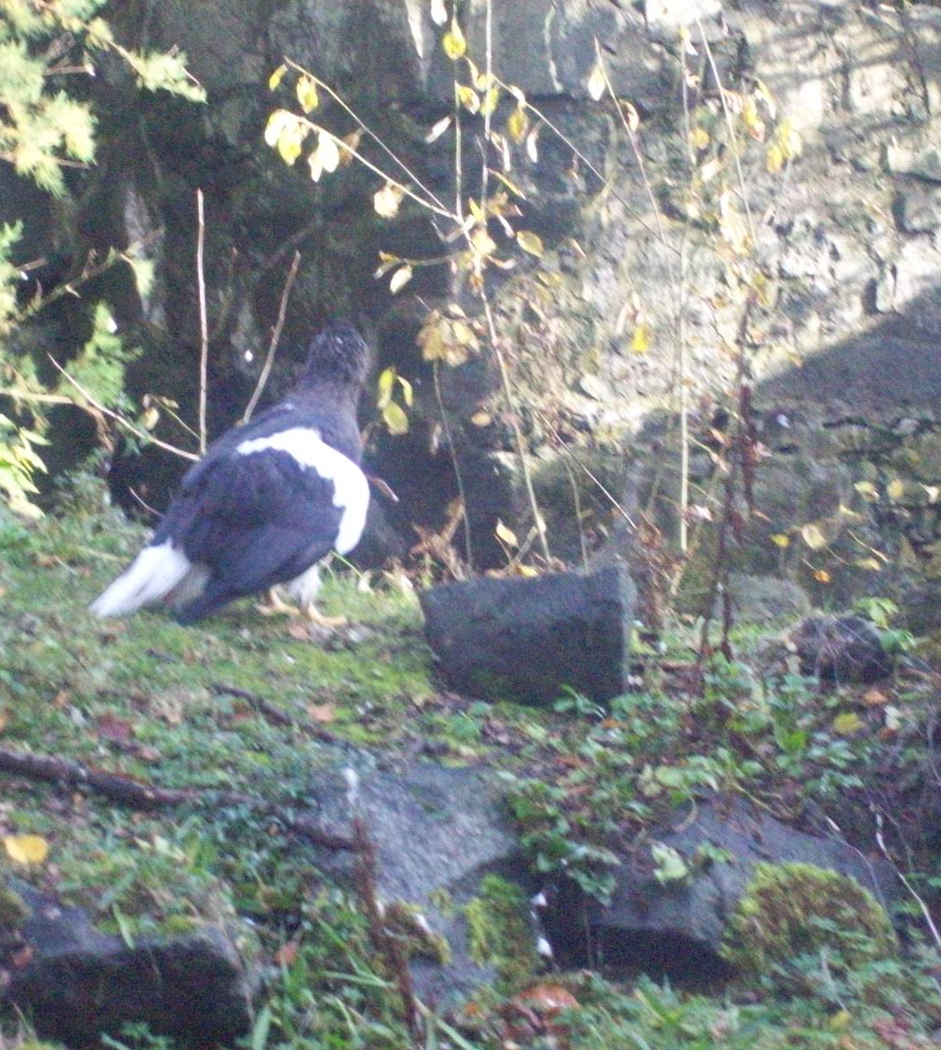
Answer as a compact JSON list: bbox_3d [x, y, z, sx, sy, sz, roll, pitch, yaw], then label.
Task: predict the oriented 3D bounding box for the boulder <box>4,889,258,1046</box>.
[{"bbox_3d":[-0.578,0.758,7.500,0.434,0.250,0.340,0,6,-4],"label":"boulder"}]

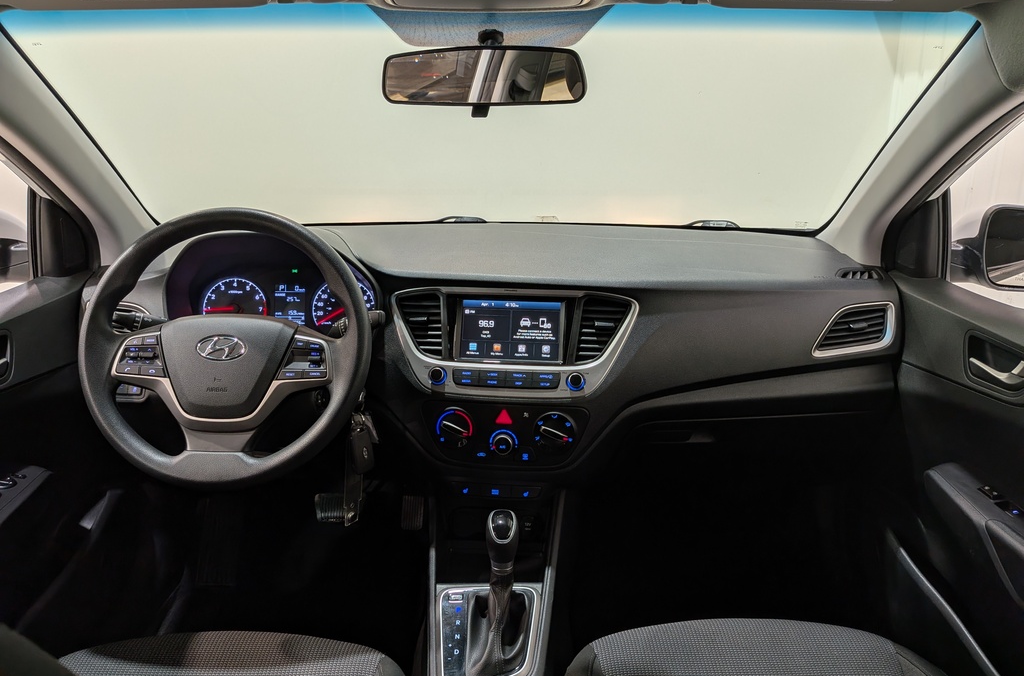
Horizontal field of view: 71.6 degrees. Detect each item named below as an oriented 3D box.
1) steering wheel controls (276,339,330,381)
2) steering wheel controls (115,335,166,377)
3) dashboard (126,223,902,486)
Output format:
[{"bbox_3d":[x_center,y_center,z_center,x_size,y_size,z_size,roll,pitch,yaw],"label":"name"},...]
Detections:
[{"bbox_3d":[-0.276,0.028,0.938,0.067,0.056,0.023,0,-12,-2],"label":"steering wheel controls"},{"bbox_3d":[-0.491,0.025,0.935,0.060,0.058,0.023,0,-12,-2],"label":"steering wheel controls"},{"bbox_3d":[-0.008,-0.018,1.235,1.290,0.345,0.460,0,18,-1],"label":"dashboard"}]

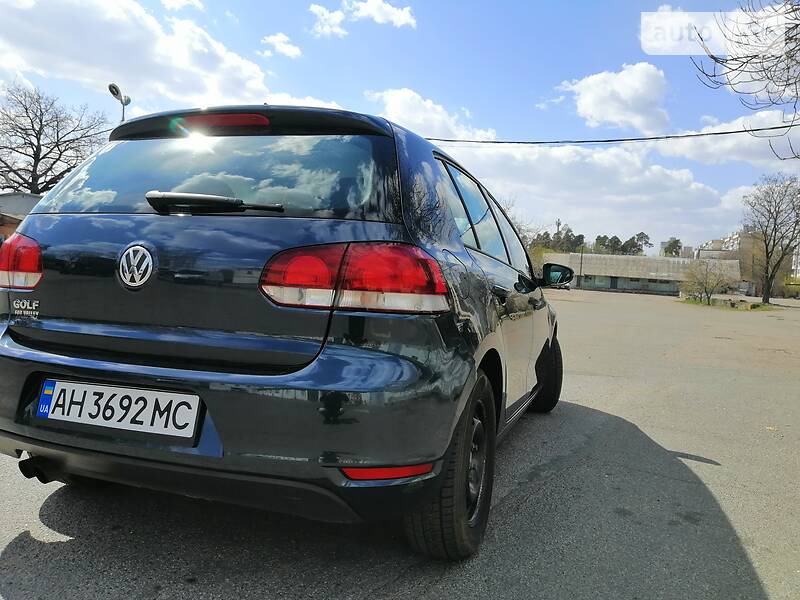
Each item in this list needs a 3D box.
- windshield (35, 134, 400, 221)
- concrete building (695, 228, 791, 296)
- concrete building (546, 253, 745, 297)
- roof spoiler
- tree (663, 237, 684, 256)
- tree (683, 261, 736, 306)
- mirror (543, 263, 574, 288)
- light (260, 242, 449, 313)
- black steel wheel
[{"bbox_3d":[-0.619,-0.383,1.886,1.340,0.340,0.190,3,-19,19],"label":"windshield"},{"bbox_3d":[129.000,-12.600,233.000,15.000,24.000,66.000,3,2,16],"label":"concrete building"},{"bbox_3d":[37.014,-3.627,91.419,29.000,5.800,11.000,4,2,39],"label":"concrete building"},{"bbox_3d":[-0.582,-0.562,1.966,1.180,0.120,0.230,3,2,19],"label":"roof spoiler"},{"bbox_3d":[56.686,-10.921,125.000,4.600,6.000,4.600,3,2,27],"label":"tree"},{"bbox_3d":[25.238,-1.427,49.000,4.200,3.600,4.000,4,2,30],"label":"tree"},{"bbox_3d":[0.961,-0.154,3.642,0.185,0.150,0.110,3,2,19],"label":"mirror"},{"bbox_3d":[-0.103,-0.061,1.562,0.460,0.185,0.210,3,2,9],"label":"light"},{"bbox_3d":[0.171,0.544,2.063,0.205,0.635,0.635,3,2,19],"label":"black steel wheel"}]

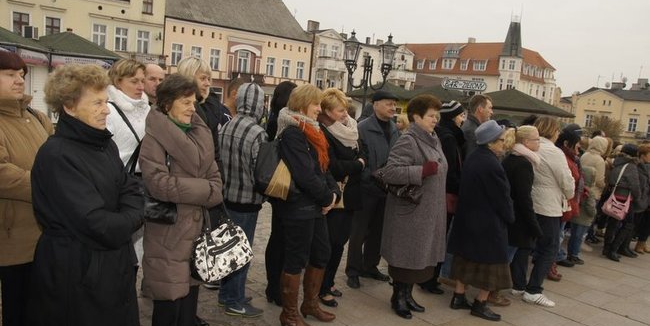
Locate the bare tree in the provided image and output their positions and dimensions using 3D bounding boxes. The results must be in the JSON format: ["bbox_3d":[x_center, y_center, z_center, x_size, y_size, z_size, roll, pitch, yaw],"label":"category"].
[{"bbox_3d":[23.382,-1.773,38.082,3.300,4.460,3.300,5,4,0],"label":"bare tree"}]

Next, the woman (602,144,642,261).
[{"bbox_3d":[4.019,0.505,6.013,0.420,1.520,0.500,6,5,10],"label":"woman"}]

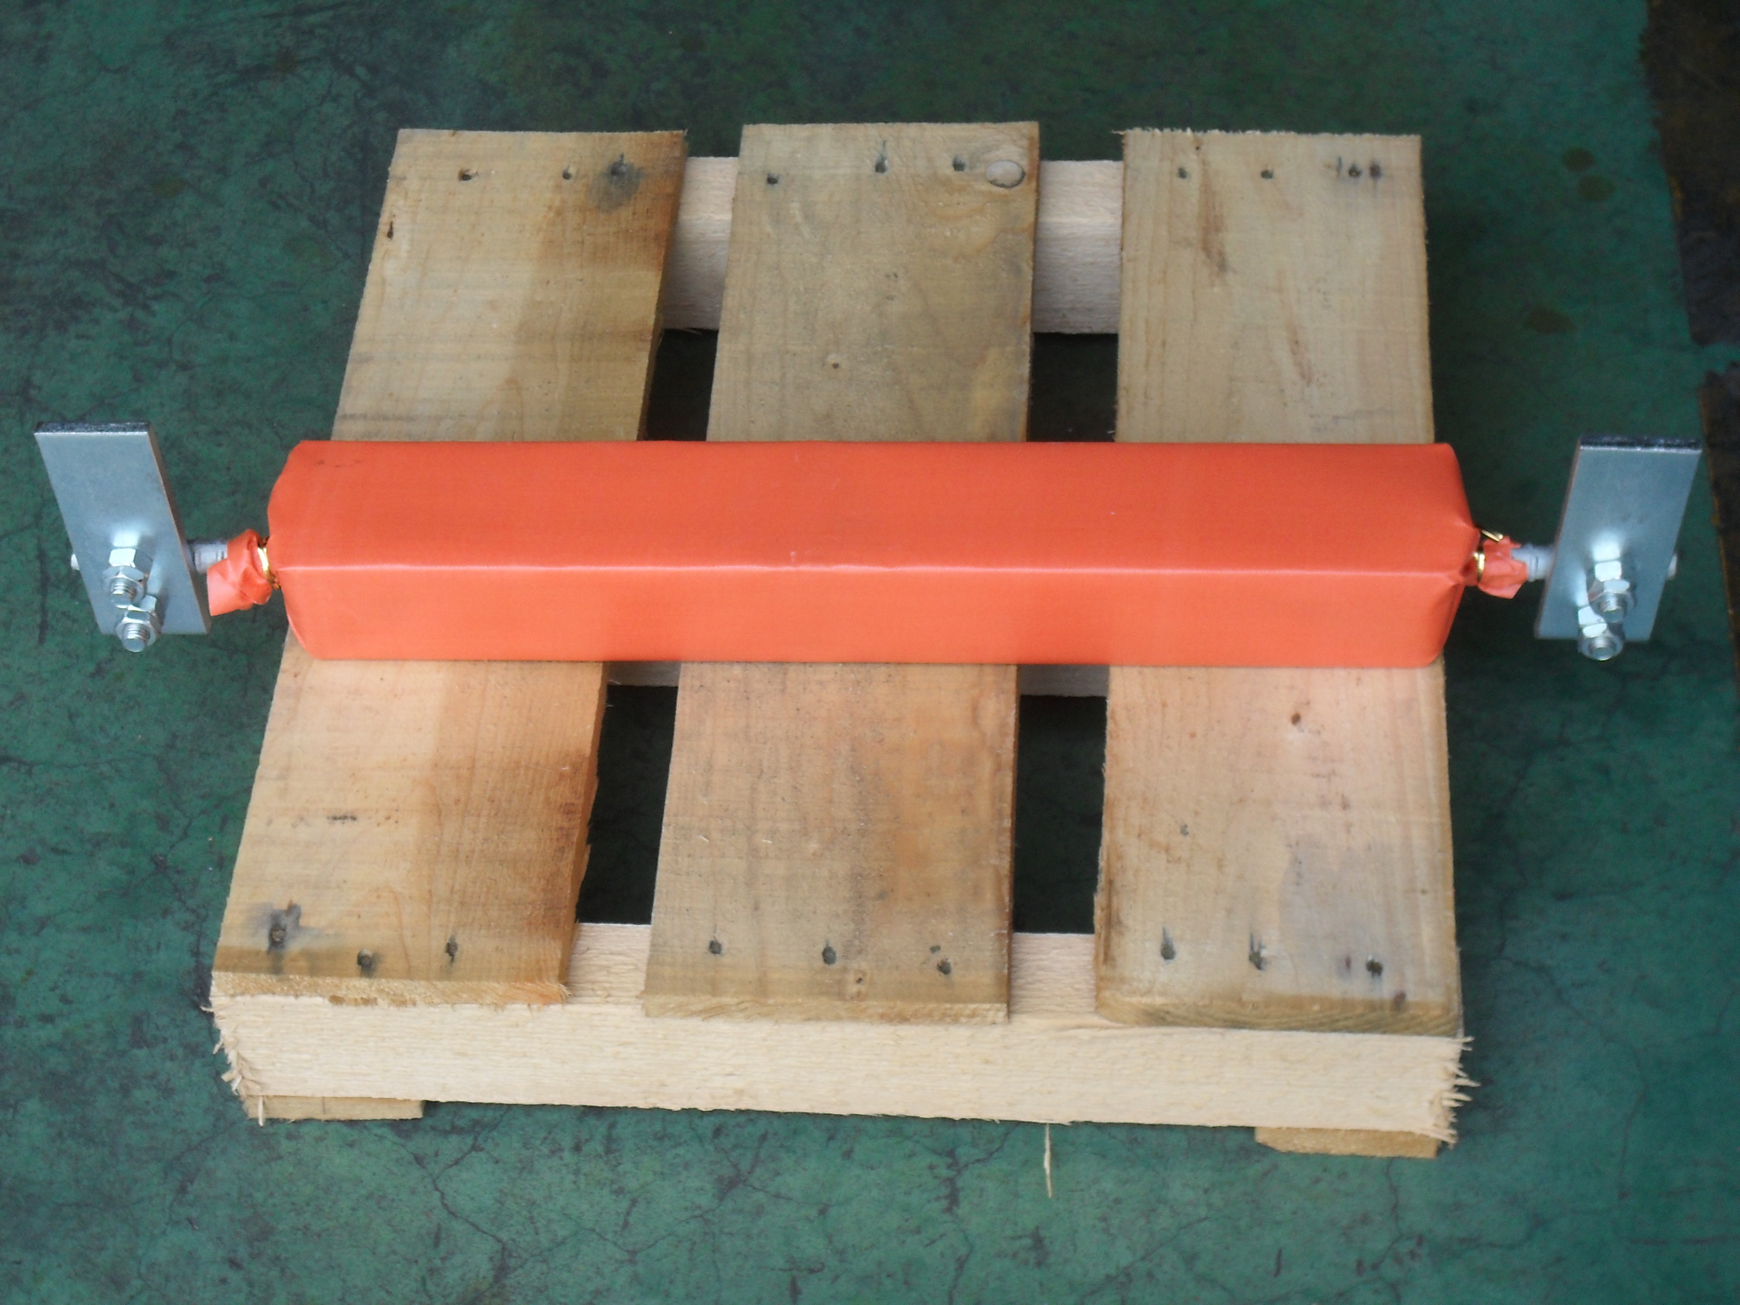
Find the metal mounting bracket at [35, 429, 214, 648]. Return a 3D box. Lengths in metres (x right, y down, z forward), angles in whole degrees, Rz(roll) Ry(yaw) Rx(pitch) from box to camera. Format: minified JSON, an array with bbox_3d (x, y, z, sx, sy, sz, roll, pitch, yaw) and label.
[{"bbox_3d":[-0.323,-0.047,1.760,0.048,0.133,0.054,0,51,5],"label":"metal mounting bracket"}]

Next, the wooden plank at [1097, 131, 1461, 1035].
[{"bbox_3d":[0.180,-0.050,1.815,0.145,0.017,0.538,1,47,4],"label":"wooden plank"}]

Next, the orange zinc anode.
[{"bbox_3d":[0.001,-0.043,1.767,0.522,0.058,0.077,0,47,3],"label":"orange zinc anode"}]

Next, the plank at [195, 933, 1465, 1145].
[{"bbox_3d":[-0.012,0.155,1.694,0.507,0.070,0.044,1,47,4],"label":"plank"}]

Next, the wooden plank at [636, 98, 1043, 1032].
[{"bbox_3d":[-0.003,-0.055,1.829,0.146,0.017,0.546,1,47,4],"label":"wooden plank"}]

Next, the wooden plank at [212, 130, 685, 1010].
[{"bbox_3d":[-0.179,-0.057,1.841,0.142,0.017,0.532,1,47,4],"label":"wooden plank"}]

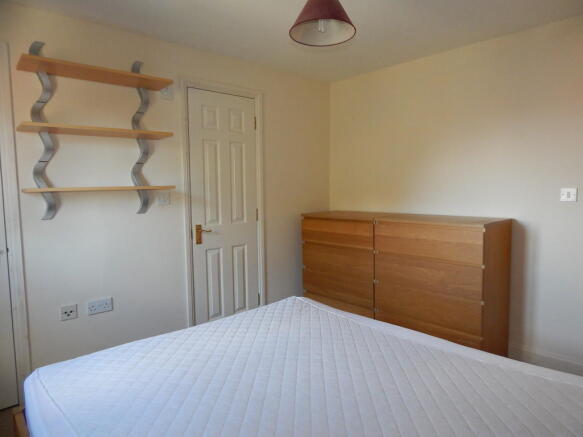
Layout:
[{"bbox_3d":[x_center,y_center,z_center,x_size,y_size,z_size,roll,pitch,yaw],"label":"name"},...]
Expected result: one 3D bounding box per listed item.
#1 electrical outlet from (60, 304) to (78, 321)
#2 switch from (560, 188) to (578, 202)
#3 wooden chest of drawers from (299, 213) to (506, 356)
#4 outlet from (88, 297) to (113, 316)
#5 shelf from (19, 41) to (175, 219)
[{"bbox_3d":[-1.357,0.576,2.367,0.086,0.086,0.012,-5,6,-42],"label":"electrical outlet"},{"bbox_3d":[1.762,-0.148,2.461,0.012,0.086,0.086,-5,6,-42],"label":"switch"},{"bbox_3d":[0.833,0.488,3.171,0.480,1.000,1.600,-5,6,-42],"label":"wooden chest of drawers"},{"bbox_3d":[-1.226,0.567,2.487,0.146,0.086,0.012,-5,6,-42],"label":"outlet"},{"bbox_3d":[-1.148,-0.511,2.338,0.840,1.010,0.240,-5,6,-42],"label":"shelf"}]

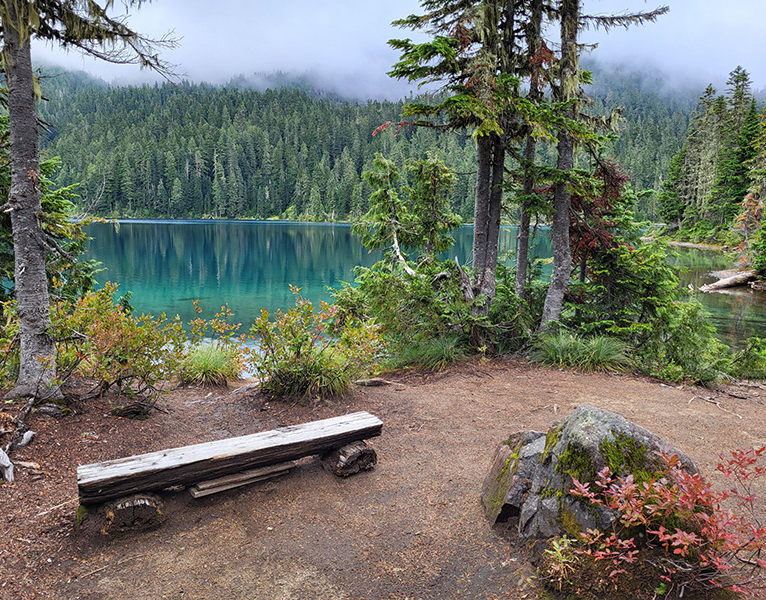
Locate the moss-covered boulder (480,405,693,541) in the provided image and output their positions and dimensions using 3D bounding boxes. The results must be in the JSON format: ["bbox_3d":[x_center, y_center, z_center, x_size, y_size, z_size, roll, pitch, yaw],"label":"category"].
[{"bbox_3d":[1.180,0.906,3.519,1.140,0.560,0.920,3,8,19],"label":"moss-covered boulder"}]

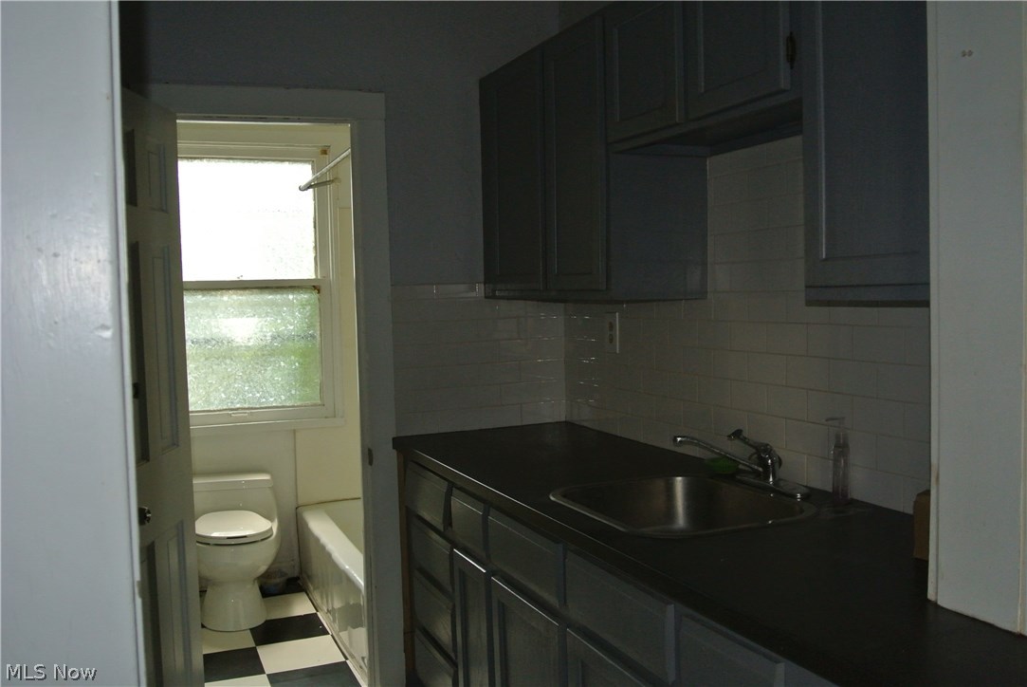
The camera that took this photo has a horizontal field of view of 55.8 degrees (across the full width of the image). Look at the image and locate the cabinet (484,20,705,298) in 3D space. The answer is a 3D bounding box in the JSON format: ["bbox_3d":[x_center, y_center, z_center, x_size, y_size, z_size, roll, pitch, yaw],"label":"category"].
[{"bbox_3d":[0.207,-0.509,3.003,0.307,0.747,0.926,-3,3,-22],"label":"cabinet"}]

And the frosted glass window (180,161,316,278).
[{"bbox_3d":[-1.313,-0.597,4.692,0.708,0.584,0.040,-3,3,-22],"label":"frosted glass window"}]

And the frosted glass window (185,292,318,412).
[{"bbox_3d":[-1.283,0.028,4.690,0.706,0.580,0.040,-3,3,-22],"label":"frosted glass window"}]

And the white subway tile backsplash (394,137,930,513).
[{"bbox_3d":[0.228,-0.074,2.558,0.656,0.829,1.800,-3,3,-22],"label":"white subway tile backsplash"}]

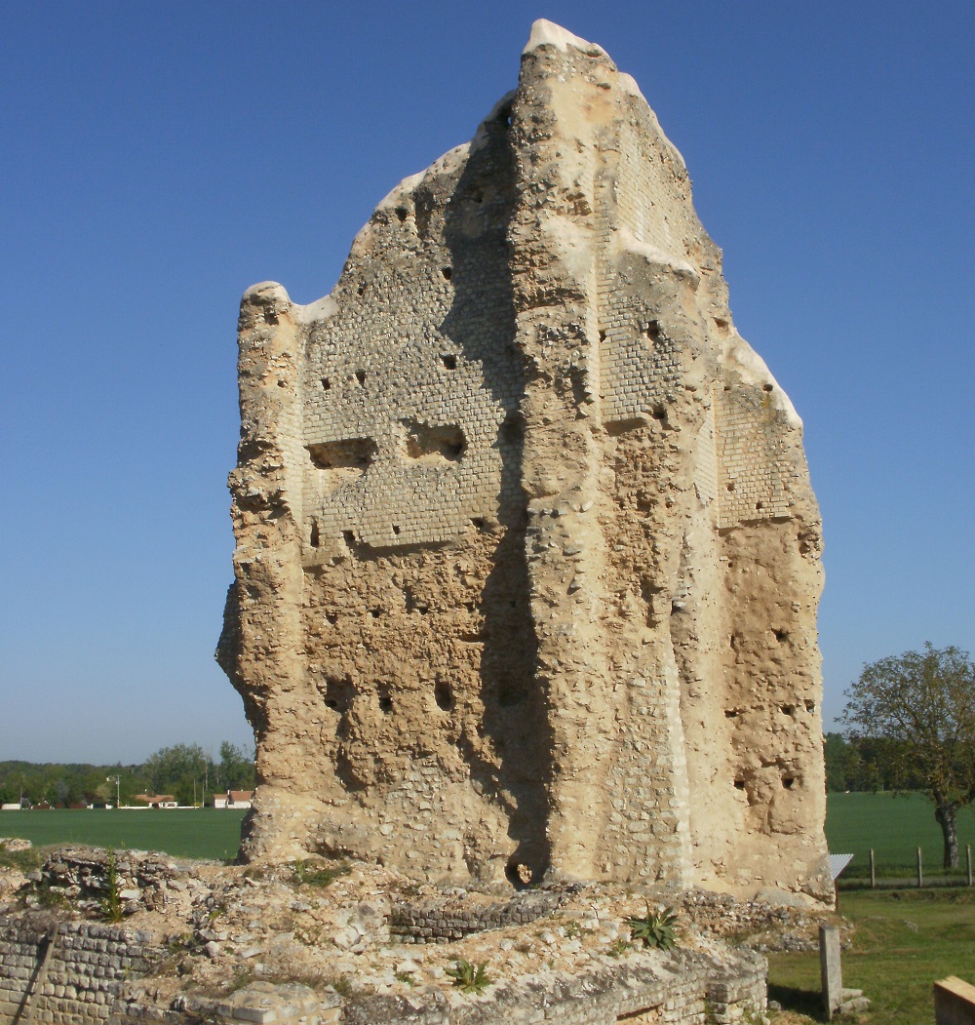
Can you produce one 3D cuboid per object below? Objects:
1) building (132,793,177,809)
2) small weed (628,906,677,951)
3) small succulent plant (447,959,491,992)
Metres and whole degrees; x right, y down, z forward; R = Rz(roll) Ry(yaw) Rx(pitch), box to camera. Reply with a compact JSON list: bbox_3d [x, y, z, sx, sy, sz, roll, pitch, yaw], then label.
[{"bbox_3d":[-103.343,89.869,420.000,13.600,4.700,9.000,1,-12,-7],"label":"building"},{"bbox_3d":[1.972,4.947,16.100,0.600,0.460,0.560,-1,-12,0],"label":"small weed"},{"bbox_3d":[-0.179,4.420,12.900,0.420,0.280,0.400,-1,-12,0],"label":"small succulent plant"}]

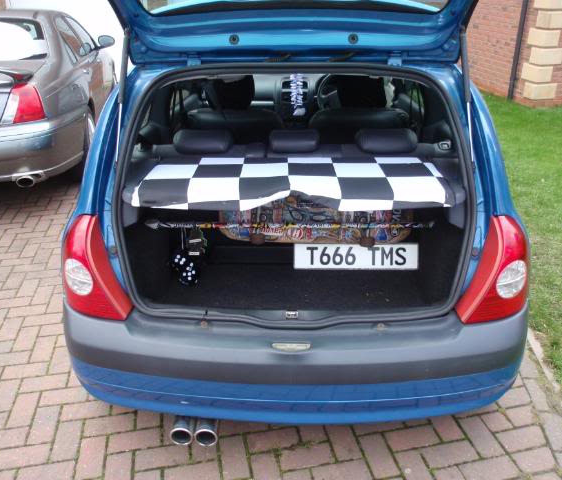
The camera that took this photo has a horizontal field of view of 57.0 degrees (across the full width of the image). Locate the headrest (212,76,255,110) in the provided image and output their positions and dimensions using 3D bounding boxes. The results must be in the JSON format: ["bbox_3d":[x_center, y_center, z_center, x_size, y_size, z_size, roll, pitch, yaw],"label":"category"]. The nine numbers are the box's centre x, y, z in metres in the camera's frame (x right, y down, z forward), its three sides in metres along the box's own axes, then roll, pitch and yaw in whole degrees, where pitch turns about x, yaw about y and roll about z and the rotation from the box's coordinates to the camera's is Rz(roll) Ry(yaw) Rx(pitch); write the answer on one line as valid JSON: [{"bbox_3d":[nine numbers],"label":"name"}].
[{"bbox_3d":[-0.263,-0.795,2.753,0.260,0.190,0.120,0,26,1],"label":"headrest"}]

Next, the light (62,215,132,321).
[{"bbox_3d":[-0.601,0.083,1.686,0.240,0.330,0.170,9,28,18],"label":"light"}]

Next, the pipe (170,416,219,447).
[{"bbox_3d":[-0.298,0.625,1.805,0.160,0.085,0.180,0,26,1],"label":"pipe"}]

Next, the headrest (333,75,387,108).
[{"bbox_3d":[0.431,-0.800,2.753,0.260,0.190,0.120,0,26,1],"label":"headrest"}]

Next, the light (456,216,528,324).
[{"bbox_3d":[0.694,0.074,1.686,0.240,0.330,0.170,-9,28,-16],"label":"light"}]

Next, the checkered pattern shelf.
[{"bbox_3d":[0.044,-0.232,1.984,1.120,0.060,0.480,0,26,1],"label":"checkered pattern shelf"}]

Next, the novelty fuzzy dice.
[{"bbox_3d":[-0.367,0.113,1.992,0.105,0.120,0.085,0,26,1],"label":"novelty fuzzy dice"}]

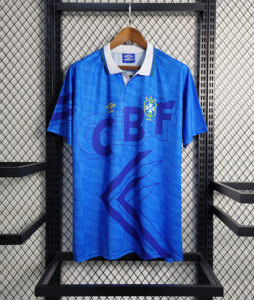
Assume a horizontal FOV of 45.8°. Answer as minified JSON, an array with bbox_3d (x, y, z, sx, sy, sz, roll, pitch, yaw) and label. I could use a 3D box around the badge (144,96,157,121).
[{"bbox_3d":[0.086,-0.148,1.080,0.049,0.086,0.006,0,-5,0],"label":"badge"}]

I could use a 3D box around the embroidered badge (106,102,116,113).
[{"bbox_3d":[-0.057,-0.151,1.080,0.037,0.038,0.005,0,-5,0],"label":"embroidered badge"}]

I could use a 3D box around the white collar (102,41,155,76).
[{"bbox_3d":[0.007,-0.332,1.100,0.195,0.125,0.090,0,0,0],"label":"white collar"}]

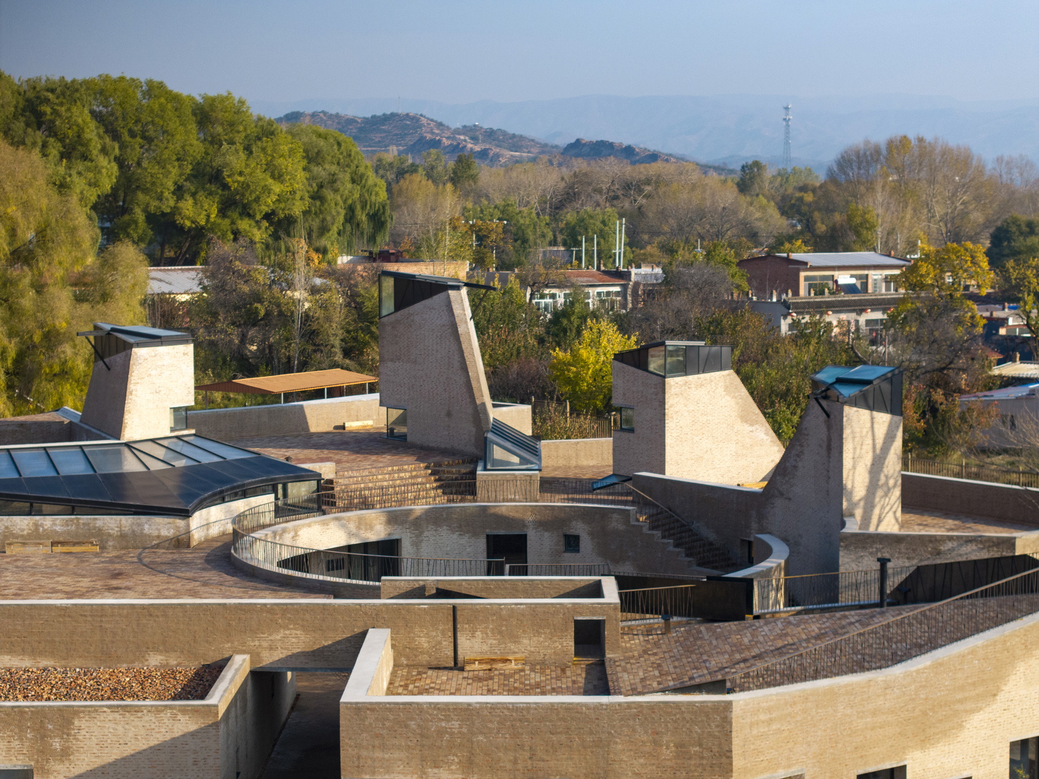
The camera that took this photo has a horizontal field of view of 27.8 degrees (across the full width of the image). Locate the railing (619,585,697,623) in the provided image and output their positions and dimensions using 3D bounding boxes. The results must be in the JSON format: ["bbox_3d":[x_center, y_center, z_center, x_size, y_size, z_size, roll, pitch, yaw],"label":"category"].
[{"bbox_3d":[3.419,5.292,51.782,2.113,0.796,0.082,-2,6,-21],"label":"railing"}]

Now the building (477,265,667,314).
[{"bbox_3d":[4.746,-9.389,202.995,15.000,5.200,9.000,-4,6,-32],"label":"building"}]

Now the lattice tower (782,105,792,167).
[{"bbox_3d":[108.575,-90.427,852.280,4.600,50.000,4.600,0,5,0],"label":"lattice tower"}]

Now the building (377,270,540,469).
[{"bbox_3d":[-2.288,-0.855,77.419,6.156,6.876,6.163,0,5,0],"label":"building"}]

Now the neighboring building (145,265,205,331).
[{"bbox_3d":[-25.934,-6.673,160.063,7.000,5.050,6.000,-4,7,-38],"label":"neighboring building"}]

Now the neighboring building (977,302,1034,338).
[{"bbox_3d":[42.342,-6.232,183.200,4.600,3.200,4.000,-4,6,-32],"label":"neighboring building"}]

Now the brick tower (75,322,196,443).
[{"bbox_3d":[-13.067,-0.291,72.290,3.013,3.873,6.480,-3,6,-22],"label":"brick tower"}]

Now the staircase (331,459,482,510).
[{"bbox_3d":[-3.594,3.285,71.258,6.449,1.224,1.632,-4,6,-36],"label":"staircase"}]

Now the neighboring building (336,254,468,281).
[{"bbox_3d":[-11.019,-9.903,199.936,12.000,5.000,6.000,-4,6,-32],"label":"neighboring building"}]

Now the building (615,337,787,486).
[{"bbox_3d":[6.943,0.553,78.477,6.378,5.108,3.008,-4,6,-35],"label":"building"}]

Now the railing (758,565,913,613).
[{"bbox_3d":[7.834,4.991,51.998,4.628,0.816,0.102,-3,6,-23],"label":"railing"}]

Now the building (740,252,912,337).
[{"bbox_3d":[27.718,-8.860,189.989,13.000,7.400,8.400,-4,6,-33],"label":"building"}]

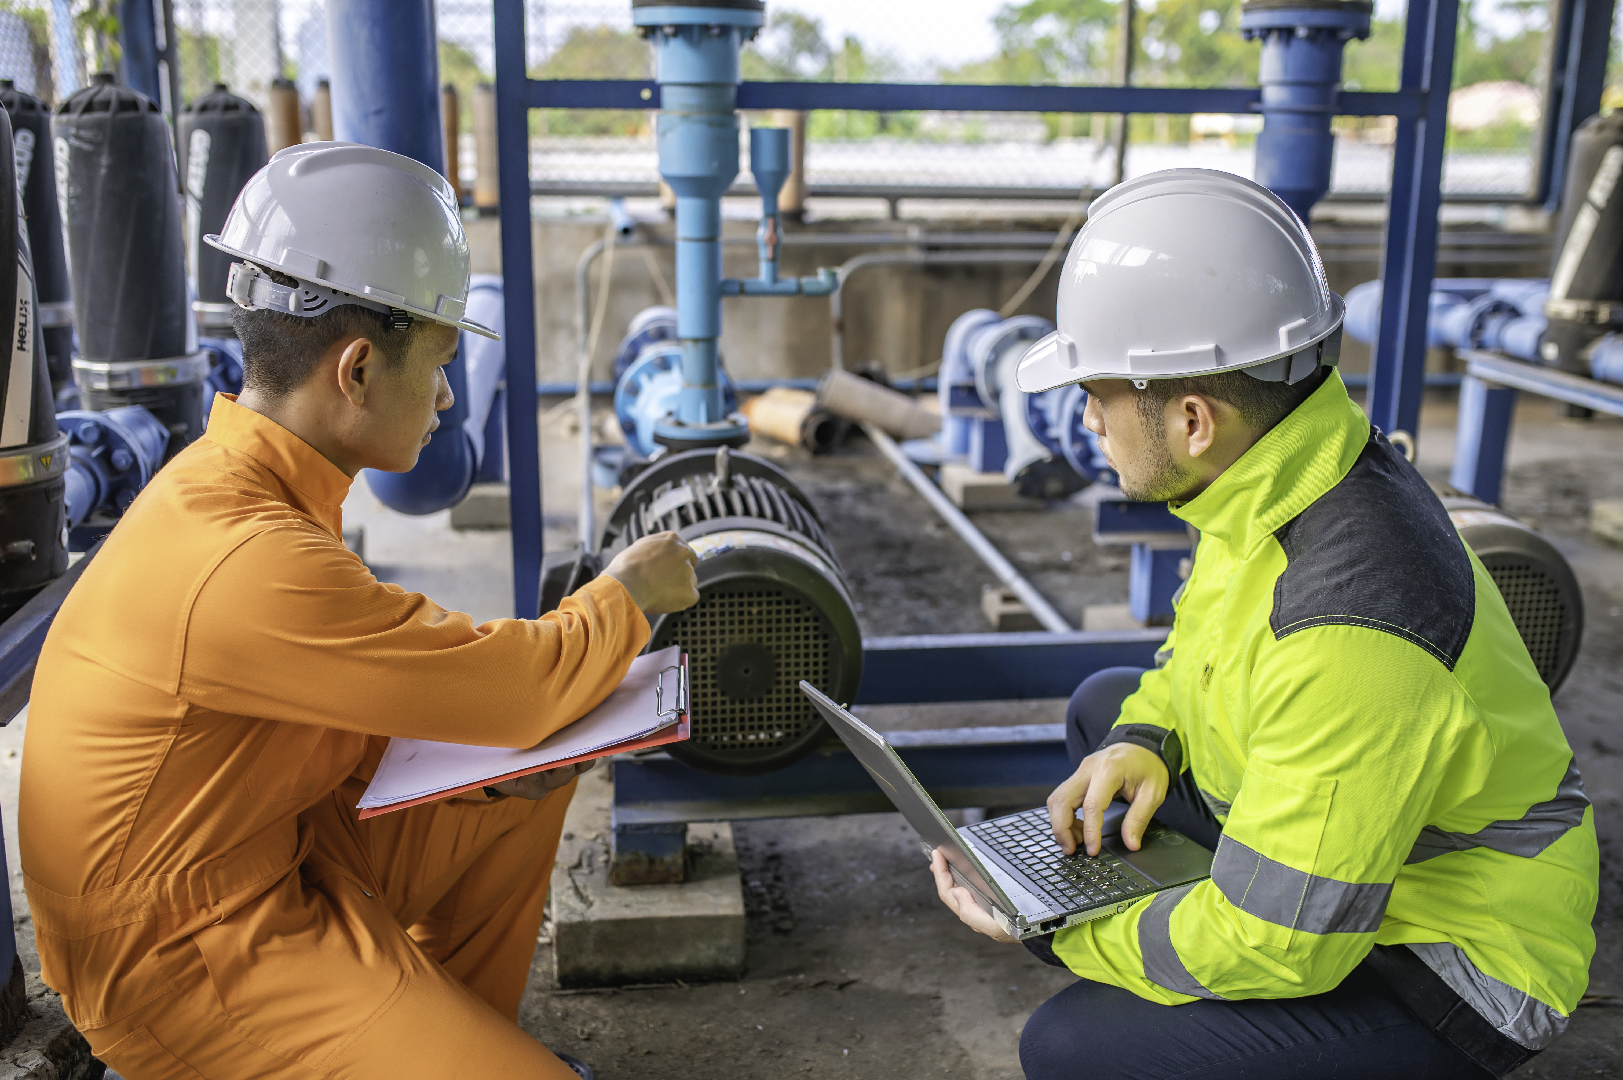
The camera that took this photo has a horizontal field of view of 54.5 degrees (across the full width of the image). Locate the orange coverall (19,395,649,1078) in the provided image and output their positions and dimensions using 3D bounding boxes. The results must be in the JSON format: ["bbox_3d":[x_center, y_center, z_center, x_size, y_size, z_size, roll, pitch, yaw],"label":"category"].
[{"bbox_3d":[-0.469,0.271,1.580,0.600,0.850,0.490,-9,17,-35],"label":"orange coverall"}]

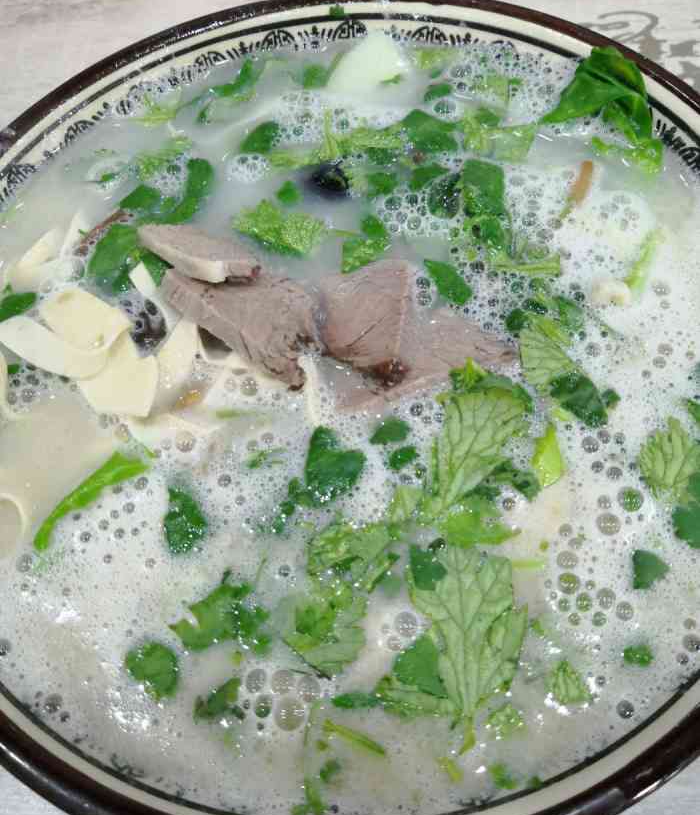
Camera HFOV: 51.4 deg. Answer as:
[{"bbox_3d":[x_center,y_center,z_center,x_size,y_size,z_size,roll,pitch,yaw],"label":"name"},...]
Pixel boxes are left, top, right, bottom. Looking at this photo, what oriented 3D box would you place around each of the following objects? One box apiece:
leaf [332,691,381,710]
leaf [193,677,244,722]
[{"bbox_3d":[0.002,0.065,0.160,0.011,0.004,0.003,1,65,5],"label":"leaf"},{"bbox_3d":[-0.029,0.066,0.163,0.011,0.004,0.008,-11,65,0],"label":"leaf"}]

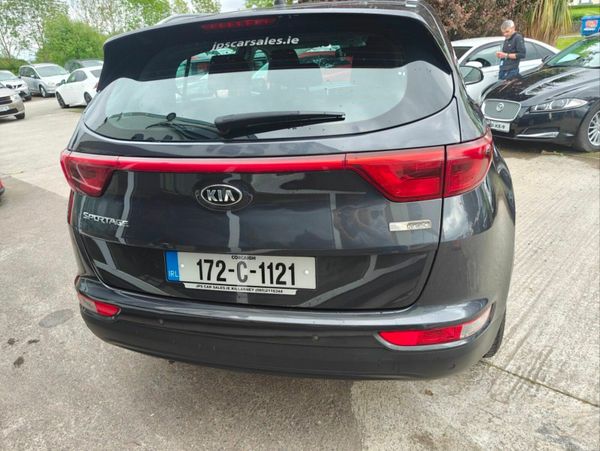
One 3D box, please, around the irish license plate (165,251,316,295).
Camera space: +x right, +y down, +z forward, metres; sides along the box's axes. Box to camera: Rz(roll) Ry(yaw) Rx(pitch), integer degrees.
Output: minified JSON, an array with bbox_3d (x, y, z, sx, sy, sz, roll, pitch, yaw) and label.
[{"bbox_3d":[-0.203,0.149,1.368,0.520,0.116,0.015,1,16,14],"label":"irish license plate"}]

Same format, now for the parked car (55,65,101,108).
[{"bbox_3d":[-7.559,-5.233,15.557,4.250,1.450,1.790,16,31,40],"label":"parked car"}]

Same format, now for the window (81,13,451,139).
[{"bbox_3d":[-0.192,-0.465,1.363,1.360,0.420,0.160,1,-7,14],"label":"window"}]

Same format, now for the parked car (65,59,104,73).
[{"bbox_3d":[-13.436,-9.538,26.348,4.400,1.530,1.800,15,30,39],"label":"parked car"}]

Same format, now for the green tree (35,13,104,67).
[{"bbox_3d":[-18.151,-14.348,34.026,6.200,5.200,5.200,-15,25,-22],"label":"green tree"}]

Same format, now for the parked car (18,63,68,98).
[{"bbox_3d":[-14.491,-8.346,23.882,4.550,1.670,1.830,15,30,38],"label":"parked car"}]

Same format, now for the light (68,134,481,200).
[{"bbox_3d":[-0.192,-0.194,1.388,1.630,0.170,0.340,1,24,14],"label":"light"}]

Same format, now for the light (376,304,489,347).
[{"bbox_3d":[0.450,0.321,1.364,0.380,0.110,0.170,-3,23,5],"label":"light"}]

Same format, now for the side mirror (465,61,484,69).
[{"bbox_3d":[3.225,-2.965,7.715,0.140,0.160,0.240,-12,24,-17],"label":"side mirror"}]

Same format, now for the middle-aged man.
[{"bbox_3d":[3.484,-2.511,6.993,0.420,1.720,0.500,-17,26,-26],"label":"middle-aged man"}]

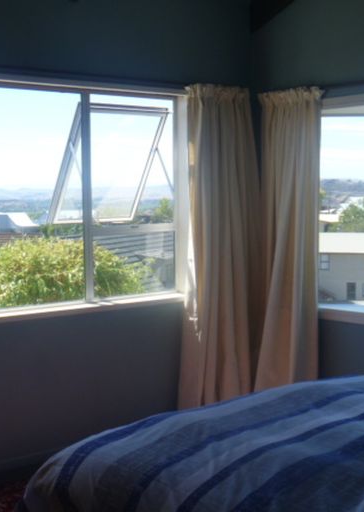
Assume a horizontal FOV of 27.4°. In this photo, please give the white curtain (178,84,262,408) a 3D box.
[{"bbox_3d":[0.254,0.004,4.600,0.570,2.040,0.160,-4,6,-37],"label":"white curtain"}]

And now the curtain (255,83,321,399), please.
[{"bbox_3d":[0.618,0.012,4.578,0.150,2.020,0.470,-6,7,-45],"label":"curtain"}]

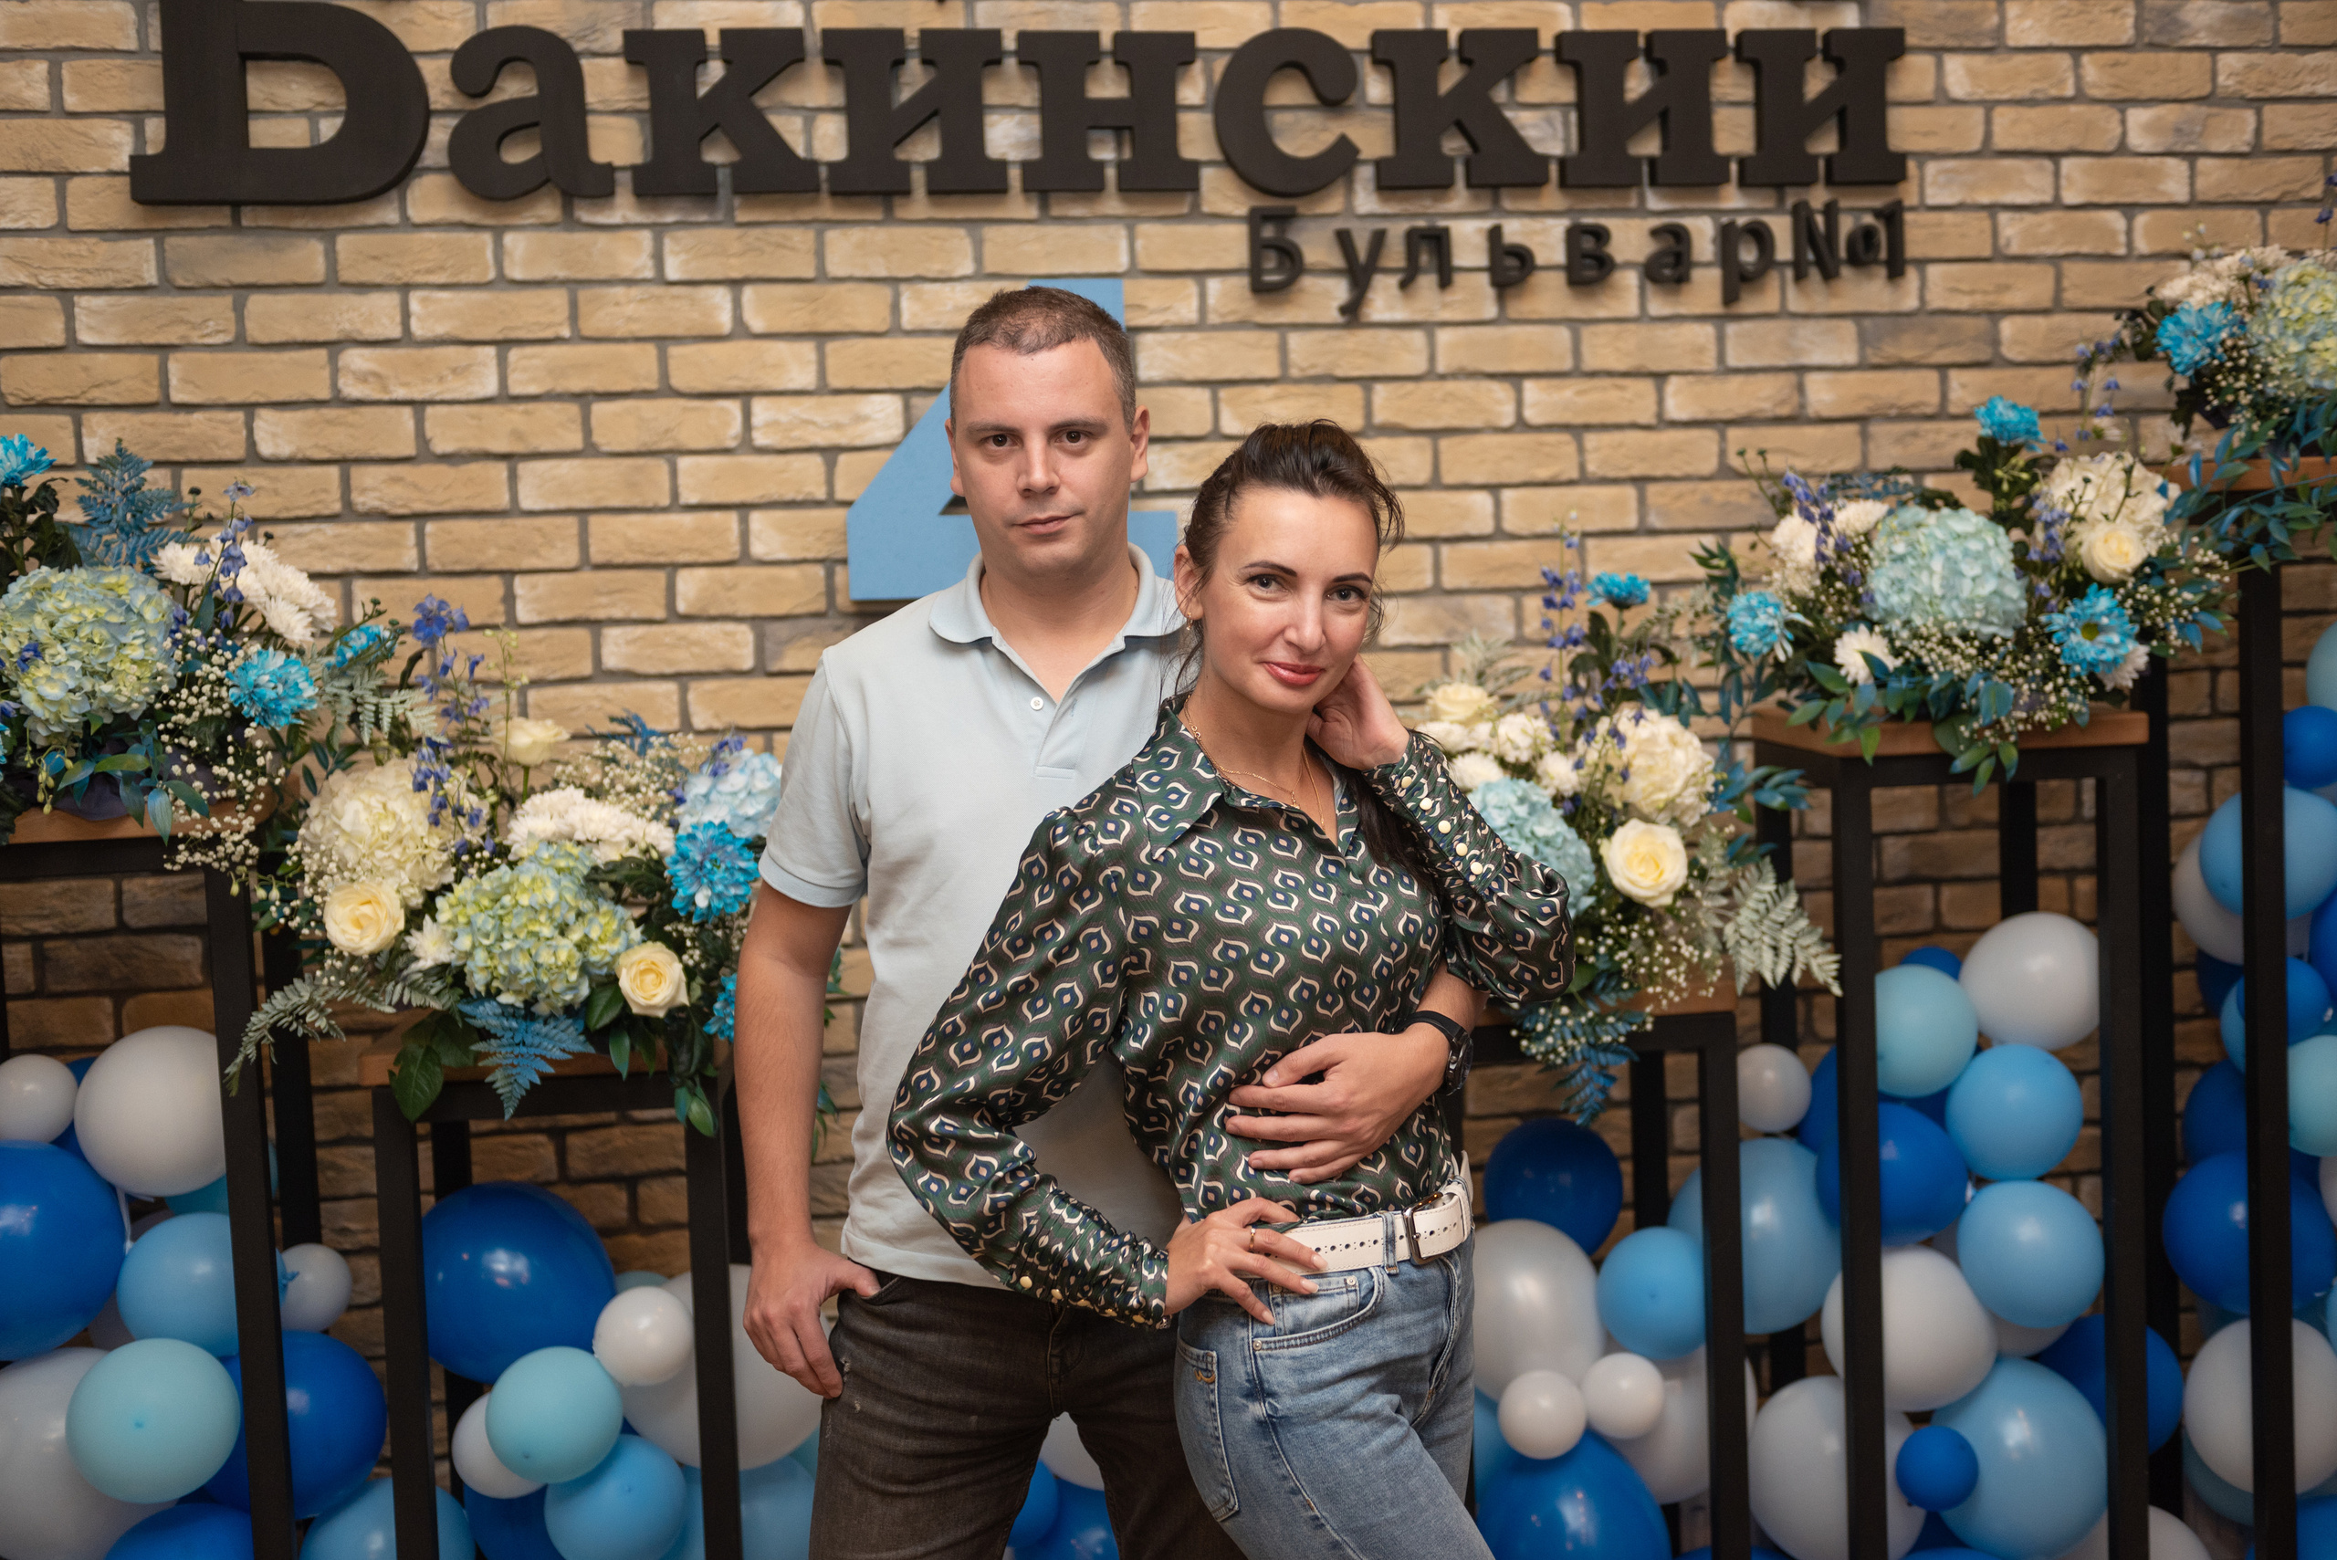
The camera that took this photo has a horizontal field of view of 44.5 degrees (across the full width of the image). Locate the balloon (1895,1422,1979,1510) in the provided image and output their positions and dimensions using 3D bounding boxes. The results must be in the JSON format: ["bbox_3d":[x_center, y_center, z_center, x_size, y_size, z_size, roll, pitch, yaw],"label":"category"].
[{"bbox_3d":[1.002,0.895,3.720,0.107,0.114,0.111,-1,3,15],"label":"balloon"}]

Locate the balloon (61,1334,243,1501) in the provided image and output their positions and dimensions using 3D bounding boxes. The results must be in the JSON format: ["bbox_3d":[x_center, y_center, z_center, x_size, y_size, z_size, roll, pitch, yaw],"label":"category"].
[{"bbox_3d":[-0.987,0.622,2.778,0.172,0.162,0.169,-4,4,-20],"label":"balloon"}]

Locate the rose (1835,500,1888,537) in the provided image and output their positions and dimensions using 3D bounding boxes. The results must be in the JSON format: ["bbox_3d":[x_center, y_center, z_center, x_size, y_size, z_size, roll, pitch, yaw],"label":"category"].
[{"bbox_3d":[0.919,-0.347,3.788,0.075,0.051,0.070,-1,4,14],"label":"rose"}]

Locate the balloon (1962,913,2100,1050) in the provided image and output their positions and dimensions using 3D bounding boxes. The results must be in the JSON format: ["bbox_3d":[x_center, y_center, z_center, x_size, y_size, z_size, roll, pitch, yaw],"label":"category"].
[{"bbox_3d":[1.143,0.267,3.783,0.198,0.184,0.191,-3,4,-10],"label":"balloon"}]

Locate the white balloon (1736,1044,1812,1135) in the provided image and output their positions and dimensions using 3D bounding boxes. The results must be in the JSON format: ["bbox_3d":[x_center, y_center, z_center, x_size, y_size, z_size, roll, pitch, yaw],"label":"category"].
[{"bbox_3d":[0.789,0.407,3.760,0.114,0.120,0.122,-2,3,12],"label":"white balloon"}]

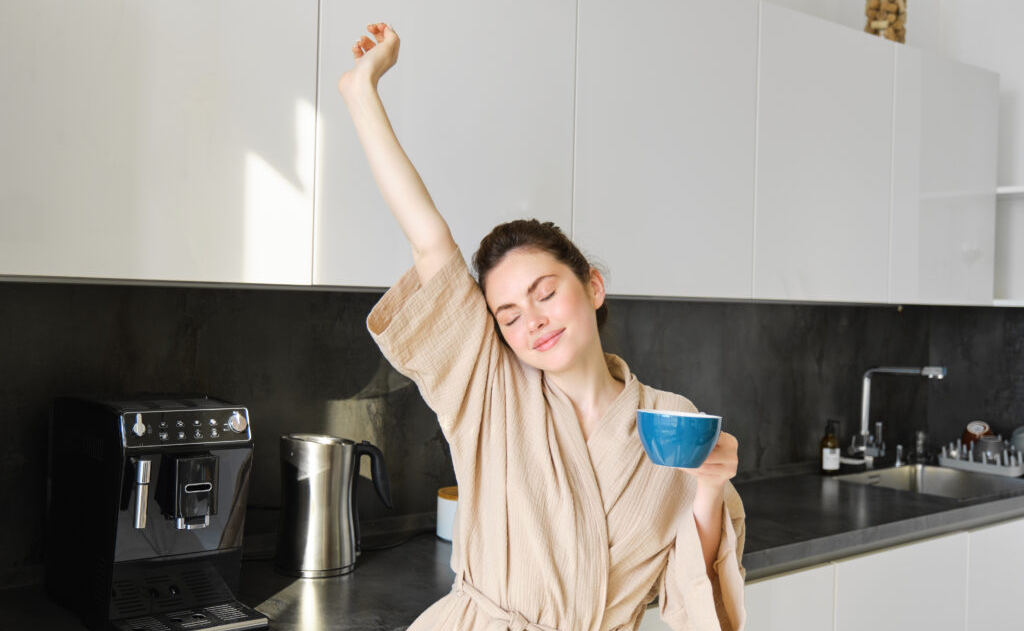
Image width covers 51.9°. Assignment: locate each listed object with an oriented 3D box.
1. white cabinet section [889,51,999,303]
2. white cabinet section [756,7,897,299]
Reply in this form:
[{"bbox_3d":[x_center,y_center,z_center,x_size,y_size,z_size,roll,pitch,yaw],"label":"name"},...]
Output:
[{"bbox_3d":[1.196,-0.400,3.258,0.595,0.728,0.320,1,1,-39],"label":"white cabinet section"},{"bbox_3d":[0.731,-0.406,2.880,0.603,0.728,0.320,1,1,-39],"label":"white cabinet section"}]

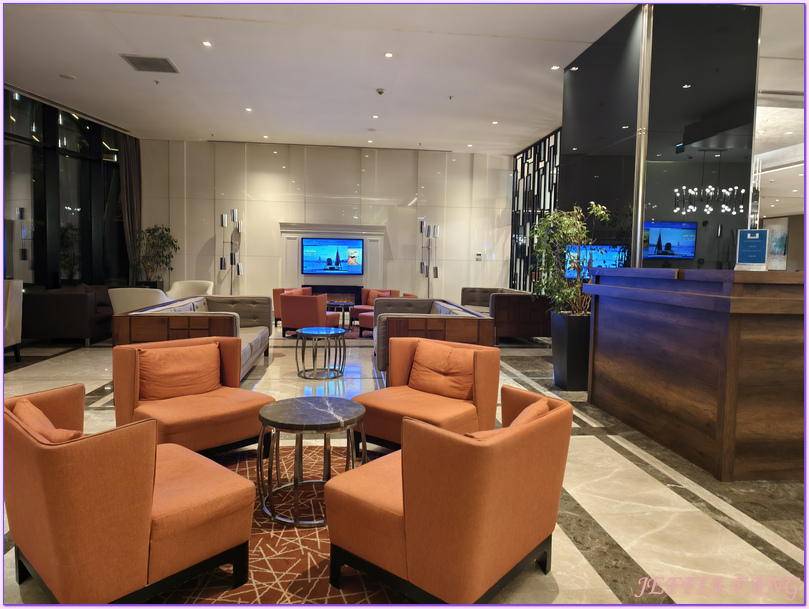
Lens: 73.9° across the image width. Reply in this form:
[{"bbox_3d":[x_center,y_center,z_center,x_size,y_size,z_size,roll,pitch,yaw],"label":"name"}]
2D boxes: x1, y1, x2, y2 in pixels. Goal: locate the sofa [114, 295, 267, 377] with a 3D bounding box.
[{"bbox_3d":[-1.951,0.359,5.452,0.940,0.732,2.438,0,4,-8],"label":"sofa"}]

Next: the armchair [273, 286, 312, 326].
[{"bbox_3d":[-1.942,0.068,9.947,0.685,0.716,0.664,5,6,40],"label":"armchair"}]

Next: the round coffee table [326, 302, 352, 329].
[{"bbox_3d":[-1.131,0.214,9.529,0.498,0.460,0.498,1,4,-5],"label":"round coffee table"}]

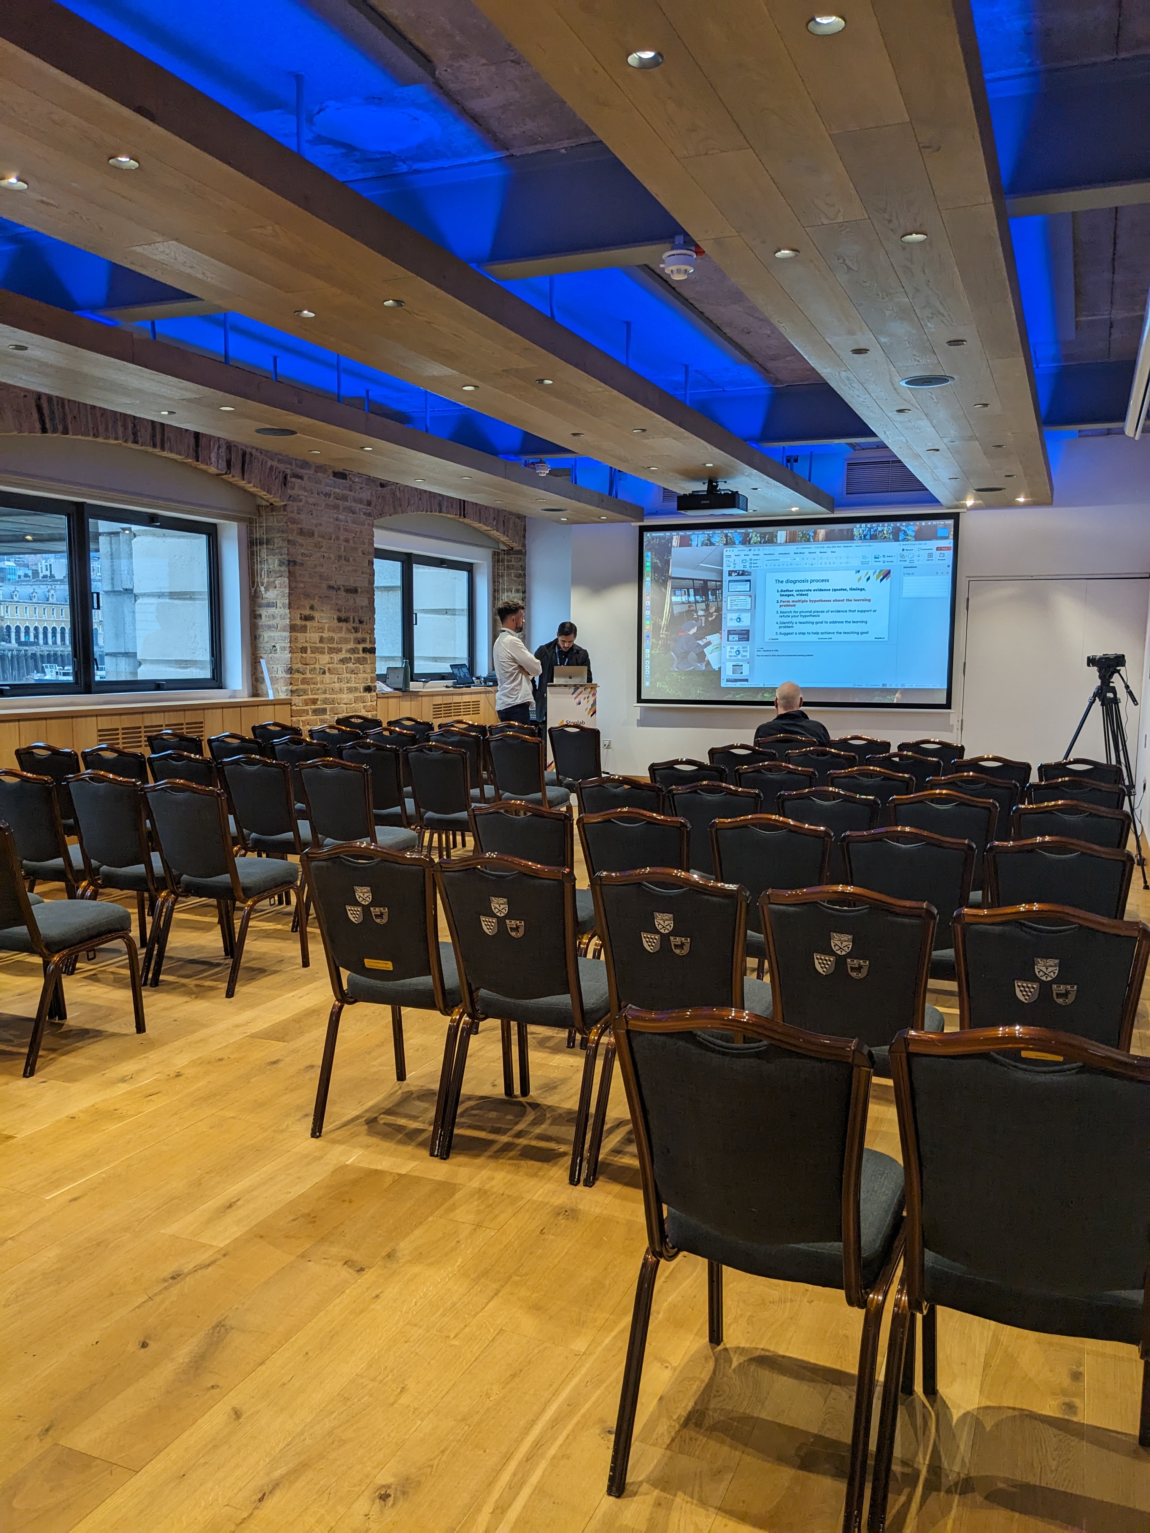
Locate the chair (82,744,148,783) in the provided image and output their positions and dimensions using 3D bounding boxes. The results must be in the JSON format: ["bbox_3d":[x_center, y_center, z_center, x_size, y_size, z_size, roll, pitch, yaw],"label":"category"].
[{"bbox_3d":[-2.360,0.316,6.644,0.434,0.897,0.575,3,6,19],"label":"chair"}]

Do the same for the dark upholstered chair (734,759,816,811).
[{"bbox_3d":[1.098,0.396,6.234,0.439,0.902,0.584,3,6,23],"label":"dark upholstered chair"}]

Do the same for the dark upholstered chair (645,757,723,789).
[{"bbox_3d":[0.695,0.398,6.535,0.439,0.941,0.604,3,6,23],"label":"dark upholstered chair"}]

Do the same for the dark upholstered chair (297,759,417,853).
[{"bbox_3d":[-1.085,0.385,6.087,0.434,0.897,0.575,3,6,19],"label":"dark upholstered chair"}]

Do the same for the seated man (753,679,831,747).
[{"bbox_3d":[1.550,0.025,8.238,0.536,1.248,0.799,3,6,25],"label":"seated man"}]

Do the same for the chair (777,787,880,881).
[{"bbox_3d":[1.146,0.524,5.246,0.447,0.920,0.601,3,6,22],"label":"chair"}]

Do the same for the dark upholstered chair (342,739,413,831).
[{"bbox_3d":[-1.108,0.269,7.260,0.434,0.897,0.575,3,6,20],"label":"dark upholstered chair"}]

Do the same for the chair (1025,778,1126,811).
[{"bbox_3d":[2.379,0.494,5.748,0.439,0.941,0.604,3,6,21],"label":"chair"}]

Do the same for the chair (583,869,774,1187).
[{"bbox_3d":[0.350,0.697,3.414,0.447,0.920,0.601,3,6,22],"label":"chair"}]

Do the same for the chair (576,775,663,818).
[{"bbox_3d":[0.301,0.463,5.463,0.434,0.897,0.575,3,6,23],"label":"chair"}]

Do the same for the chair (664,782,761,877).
[{"bbox_3d":[0.681,0.481,5.293,0.439,0.902,0.584,3,6,23],"label":"chair"}]

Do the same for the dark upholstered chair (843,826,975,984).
[{"bbox_3d":[1.147,0.612,4.056,0.434,0.897,0.575,3,6,22],"label":"dark upholstered chair"}]

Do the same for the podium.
[{"bbox_3d":[0.013,-0.216,11.137,0.487,1.121,0.409,2,6,10],"label":"podium"}]

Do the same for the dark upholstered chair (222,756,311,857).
[{"bbox_3d":[-1.504,0.367,6.227,0.434,0.897,0.575,3,6,18],"label":"dark upholstered chair"}]

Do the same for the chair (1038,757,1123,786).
[{"bbox_3d":[2.837,0.393,6.775,0.447,0.920,0.601,3,6,22],"label":"chair"}]

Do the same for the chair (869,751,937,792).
[{"bbox_3d":[2.002,0.352,7.152,0.439,0.941,0.604,3,6,25],"label":"chair"}]

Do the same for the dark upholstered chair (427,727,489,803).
[{"bbox_3d":[-0.752,0.170,8.694,0.439,0.941,0.604,3,6,21],"label":"dark upholstered chair"}]

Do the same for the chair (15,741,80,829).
[{"bbox_3d":[-2.888,0.310,7.021,0.439,0.941,0.604,2,6,18],"label":"chair"}]

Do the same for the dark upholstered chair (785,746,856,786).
[{"bbox_3d":[1.545,0.324,7.305,0.447,0.920,0.601,3,6,22],"label":"dark upholstered chair"}]

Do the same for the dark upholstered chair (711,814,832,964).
[{"bbox_3d":[0.777,0.605,4.426,0.439,0.941,0.604,3,6,22],"label":"dark upholstered chair"}]

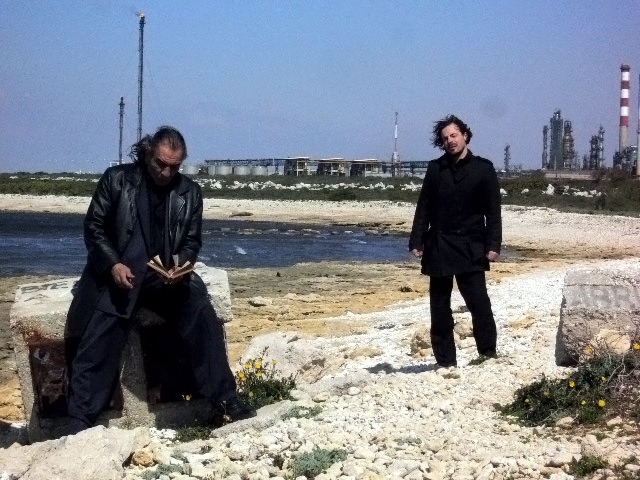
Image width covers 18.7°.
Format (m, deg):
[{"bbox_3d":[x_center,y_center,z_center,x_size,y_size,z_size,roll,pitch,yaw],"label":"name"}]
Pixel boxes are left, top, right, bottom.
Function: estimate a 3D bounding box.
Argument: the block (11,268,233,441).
[{"bbox_3d":[-1.022,0.586,10.020,1.080,0.700,0.620,-6,10,-3],"label":"block"}]

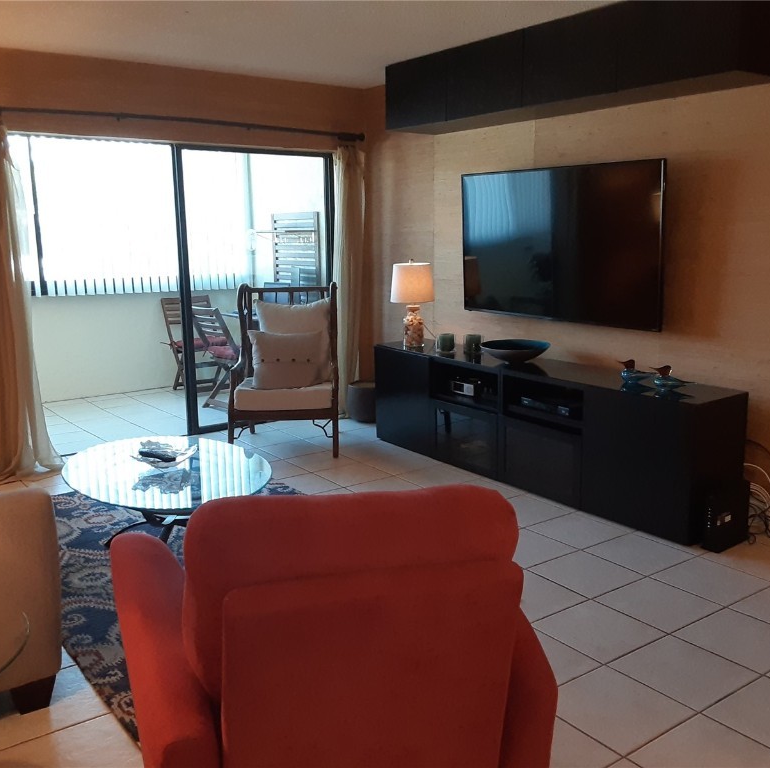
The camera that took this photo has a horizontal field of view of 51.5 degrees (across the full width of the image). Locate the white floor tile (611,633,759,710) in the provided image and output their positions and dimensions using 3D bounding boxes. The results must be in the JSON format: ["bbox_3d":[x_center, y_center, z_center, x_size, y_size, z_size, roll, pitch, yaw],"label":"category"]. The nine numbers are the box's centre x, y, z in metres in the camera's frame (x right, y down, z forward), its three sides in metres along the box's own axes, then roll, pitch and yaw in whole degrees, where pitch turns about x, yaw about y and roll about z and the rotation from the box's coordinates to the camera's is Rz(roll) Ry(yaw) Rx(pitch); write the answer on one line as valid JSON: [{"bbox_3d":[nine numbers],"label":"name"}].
[{"bbox_3d":[0.954,0.918,2.552,0.337,0.010,0.337,-8,13,-35],"label":"white floor tile"}]

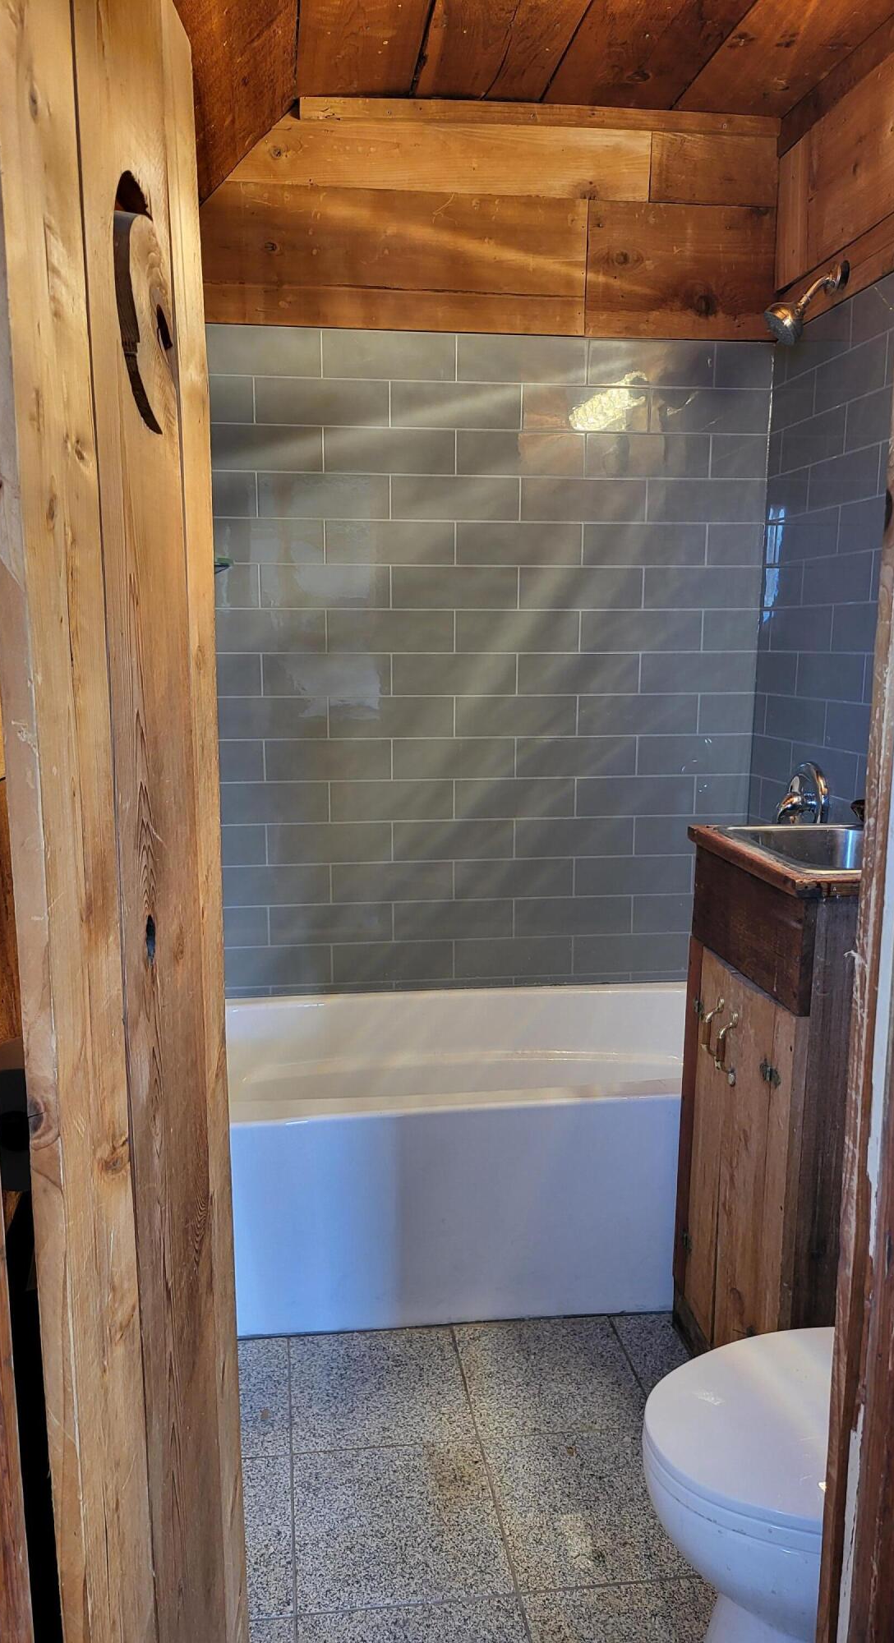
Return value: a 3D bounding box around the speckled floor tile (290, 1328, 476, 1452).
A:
[{"bbox_3d":[-0.120,1.001,2.012,0.304,0.009,0.304,0,10,-8],"label":"speckled floor tile"}]

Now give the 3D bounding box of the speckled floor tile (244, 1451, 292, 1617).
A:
[{"bbox_3d":[-0.393,1.096,1.729,0.306,0.010,0.306,-1,10,-8],"label":"speckled floor tile"}]

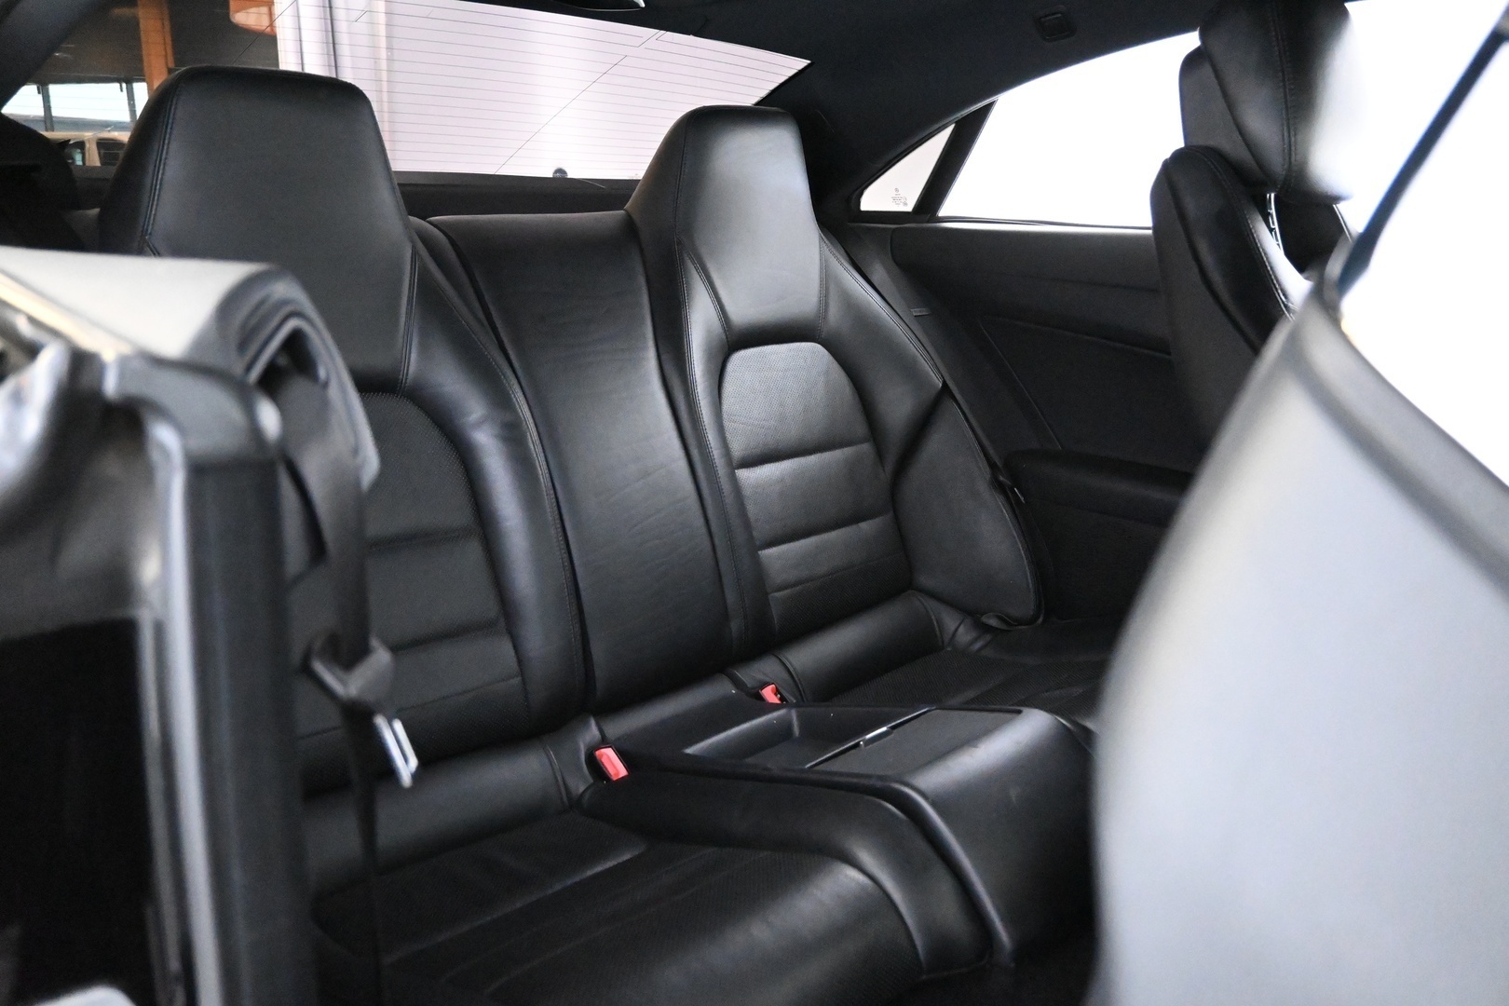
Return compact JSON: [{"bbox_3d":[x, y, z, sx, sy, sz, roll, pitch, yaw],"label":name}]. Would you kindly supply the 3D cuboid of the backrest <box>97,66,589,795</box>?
[{"bbox_3d":[-0.424,-0.069,1.214,0.445,0.770,0.252,-14,0,-43],"label":"backrest"}]

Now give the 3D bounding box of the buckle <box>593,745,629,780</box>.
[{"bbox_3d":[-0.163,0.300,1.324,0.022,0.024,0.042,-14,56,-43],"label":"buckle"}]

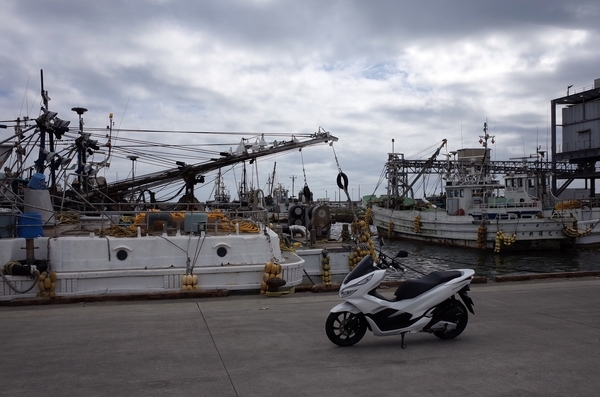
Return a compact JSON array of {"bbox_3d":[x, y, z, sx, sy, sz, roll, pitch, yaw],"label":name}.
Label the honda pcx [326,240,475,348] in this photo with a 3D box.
[{"bbox_3d":[1.237,1.137,5.497,1.920,1.190,0.750,0,-1,-12],"label":"honda pcx"}]

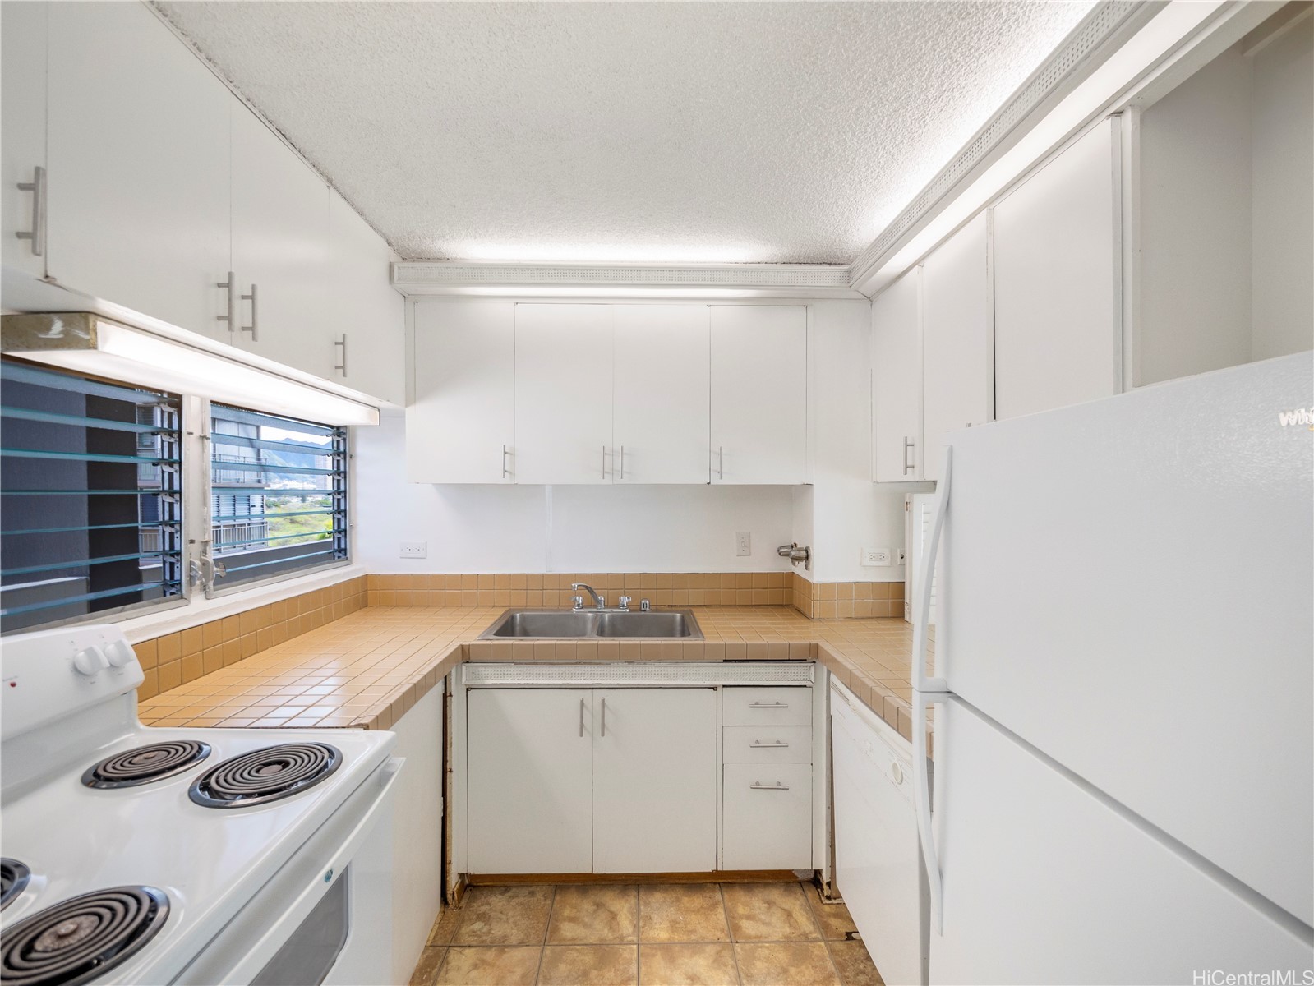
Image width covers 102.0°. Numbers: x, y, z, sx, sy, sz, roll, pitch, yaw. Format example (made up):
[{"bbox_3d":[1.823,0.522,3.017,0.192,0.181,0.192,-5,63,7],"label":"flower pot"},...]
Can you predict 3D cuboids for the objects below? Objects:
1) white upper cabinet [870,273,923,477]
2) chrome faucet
[{"bbox_3d":[1.080,-0.436,2.118,0.283,0.779,0.418,0,0,-2],"label":"white upper cabinet"},{"bbox_3d":[-0.309,0.476,2.426,0.045,0.144,0.187,0,0,40],"label":"chrome faucet"}]

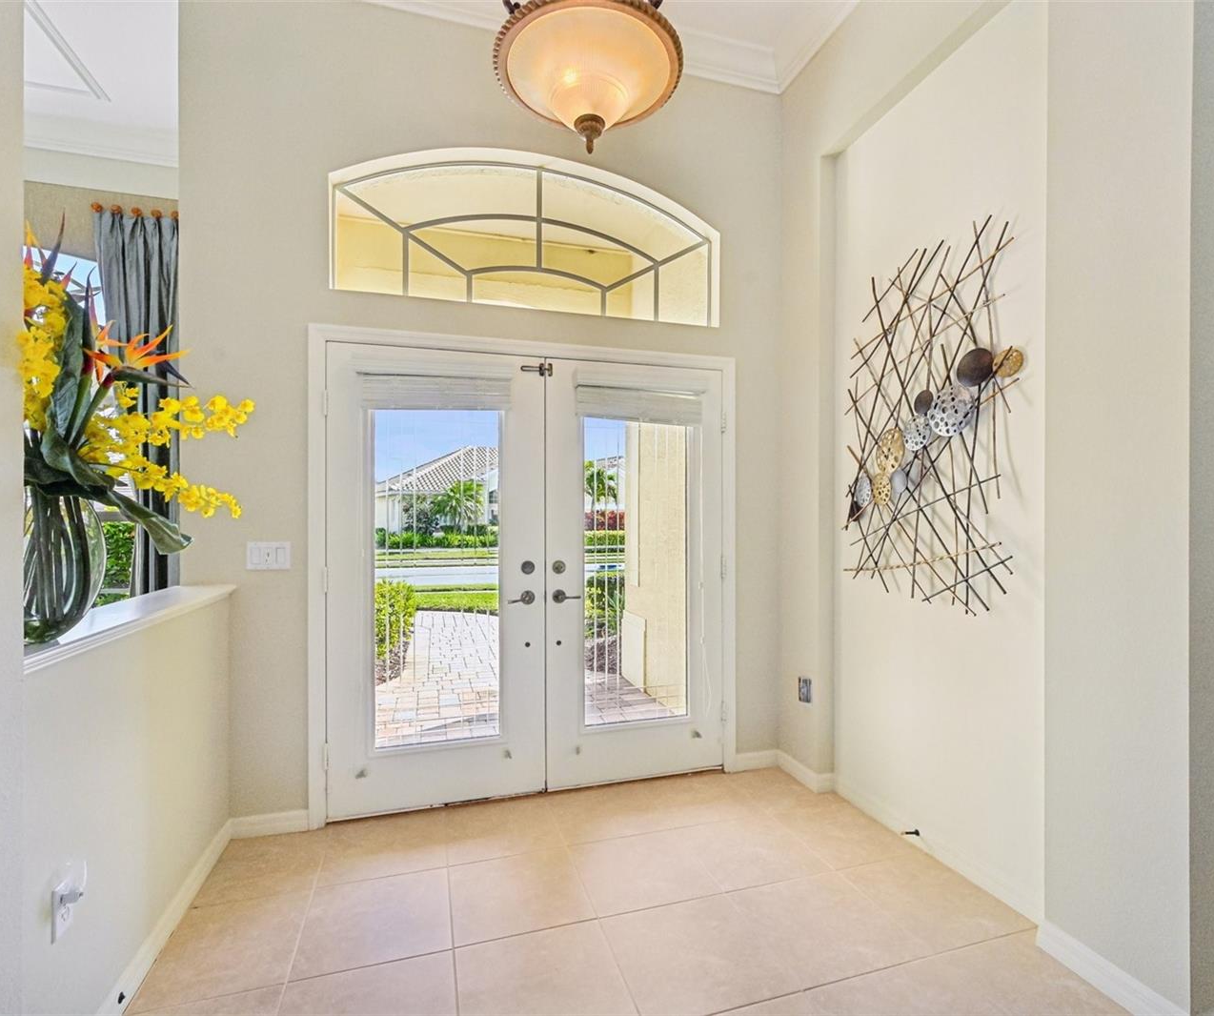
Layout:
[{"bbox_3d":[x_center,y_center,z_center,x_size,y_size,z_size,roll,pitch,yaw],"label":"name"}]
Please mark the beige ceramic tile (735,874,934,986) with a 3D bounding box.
[{"bbox_3d":[0.687,1.333,1.903,0.447,0.010,0.430,0,0,-17],"label":"beige ceramic tile"}]

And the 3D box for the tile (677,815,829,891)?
[{"bbox_3d":[0.561,1.335,2.321,0.447,0.010,0.430,0,0,-17],"label":"tile"}]

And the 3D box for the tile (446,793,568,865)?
[{"bbox_3d":[-0.432,1.335,2.474,0.447,0.010,0.427,0,0,-17],"label":"tile"}]

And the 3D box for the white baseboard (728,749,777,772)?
[{"bbox_3d":[0.765,1.291,3.041,0.260,0.088,0.015,0,0,-17],"label":"white baseboard"}]

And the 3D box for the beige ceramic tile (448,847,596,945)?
[{"bbox_3d":[-0.306,1.333,2.058,0.447,0.010,0.430,0,0,-17],"label":"beige ceramic tile"}]

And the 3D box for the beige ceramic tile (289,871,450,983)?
[{"bbox_3d":[-0.742,1.337,1.932,0.452,0.012,0.432,0,0,-17],"label":"beige ceramic tile"}]

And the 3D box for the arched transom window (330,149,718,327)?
[{"bbox_3d":[-0.309,-1.273,2.796,1.800,0.714,0.130,0,0,-17],"label":"arched transom window"}]

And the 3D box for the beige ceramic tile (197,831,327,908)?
[{"bbox_3d":[-1.266,1.337,2.224,0.380,0.012,0.427,0,0,-17],"label":"beige ceramic tile"}]

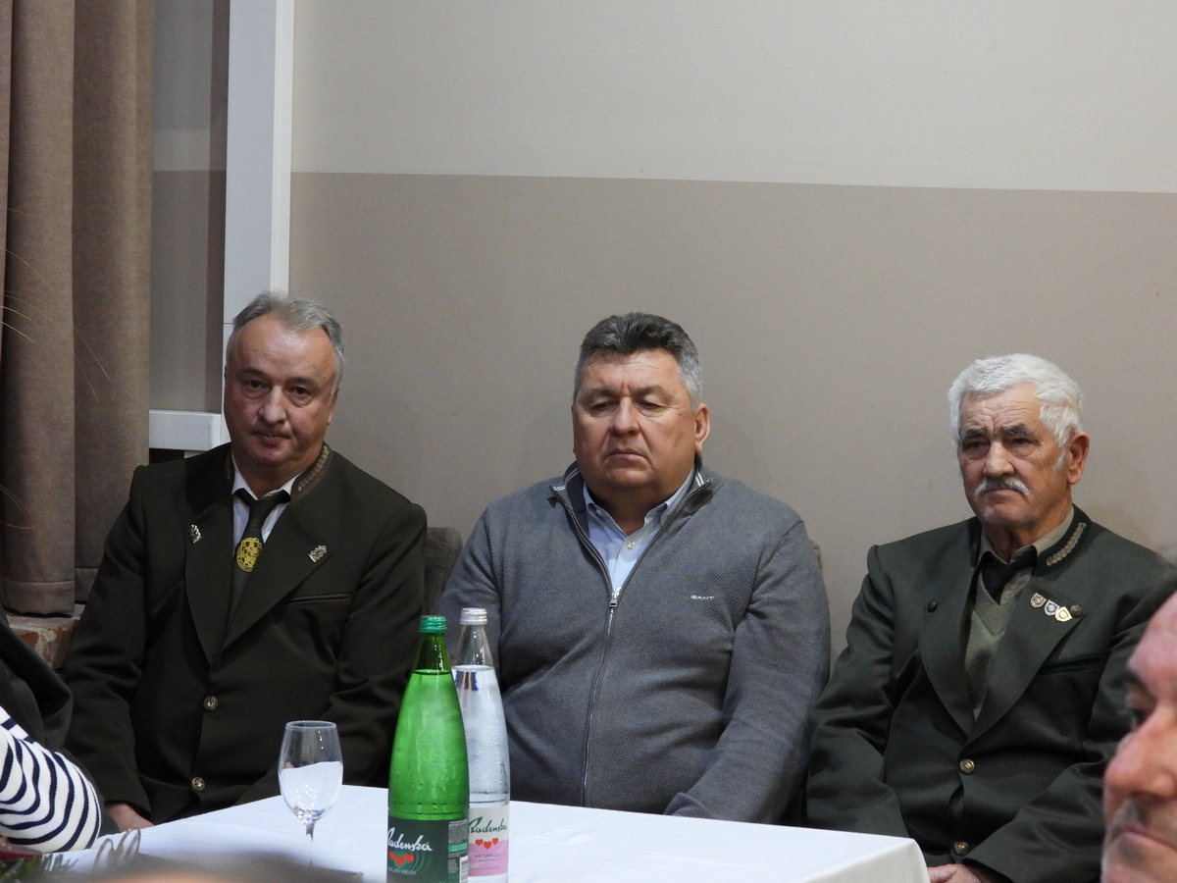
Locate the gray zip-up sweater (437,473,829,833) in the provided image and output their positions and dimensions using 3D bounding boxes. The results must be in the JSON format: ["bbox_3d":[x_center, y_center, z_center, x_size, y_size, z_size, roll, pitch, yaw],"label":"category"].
[{"bbox_3d":[0.056,0.327,5.100,0.530,0.620,0.380,3,4,23],"label":"gray zip-up sweater"}]

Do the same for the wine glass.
[{"bbox_3d":[-0.298,0.389,4.210,0.070,0.178,0.070,1,3,0],"label":"wine glass"}]

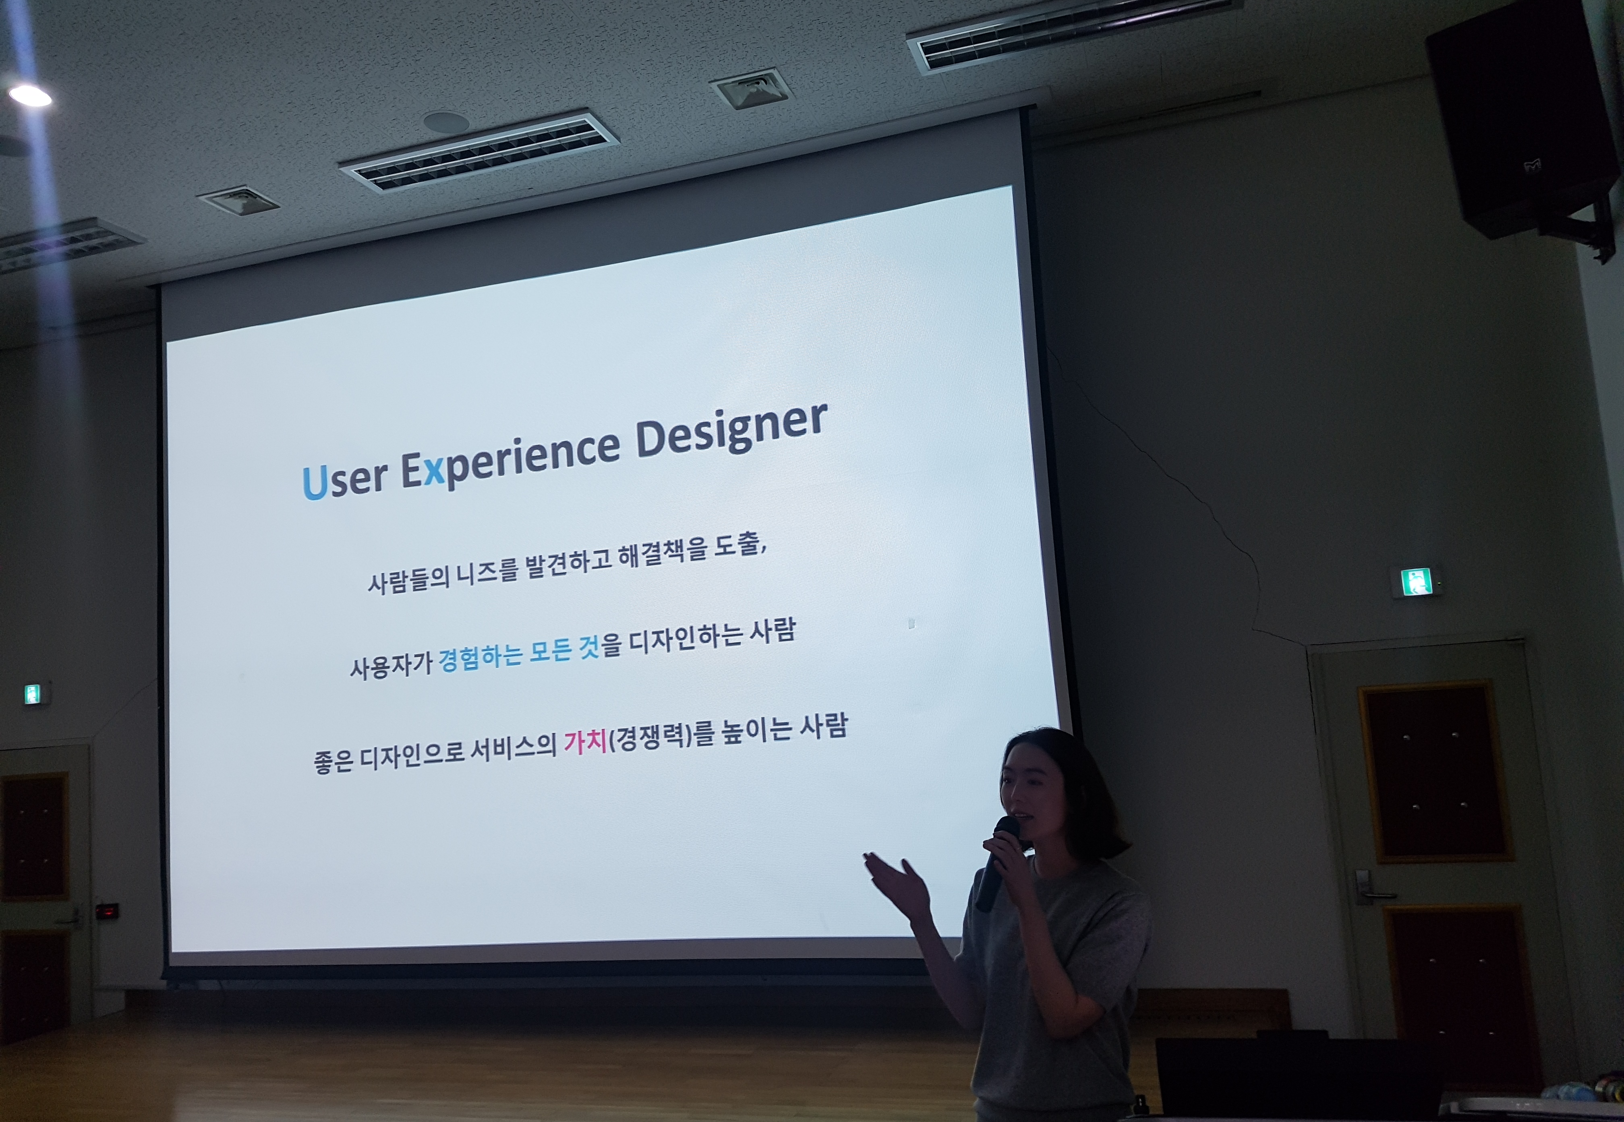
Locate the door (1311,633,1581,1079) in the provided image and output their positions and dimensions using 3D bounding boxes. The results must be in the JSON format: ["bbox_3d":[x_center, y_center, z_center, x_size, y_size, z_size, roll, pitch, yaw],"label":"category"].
[{"bbox_3d":[2.720,1.377,5.236,0.873,2.080,0.080,-6,-7,16],"label":"door"}]

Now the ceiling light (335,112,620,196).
[{"bbox_3d":[-1.531,-1.887,5.611,1.290,0.060,0.335,-6,-7,16],"label":"ceiling light"}]

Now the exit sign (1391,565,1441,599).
[{"bbox_3d":[2.657,0.087,5.353,0.200,0.140,0.045,-6,-7,16],"label":"exit sign"}]

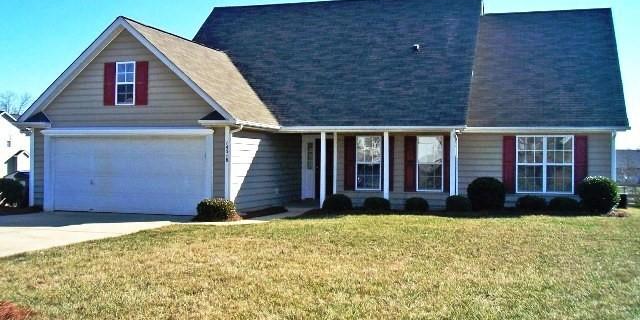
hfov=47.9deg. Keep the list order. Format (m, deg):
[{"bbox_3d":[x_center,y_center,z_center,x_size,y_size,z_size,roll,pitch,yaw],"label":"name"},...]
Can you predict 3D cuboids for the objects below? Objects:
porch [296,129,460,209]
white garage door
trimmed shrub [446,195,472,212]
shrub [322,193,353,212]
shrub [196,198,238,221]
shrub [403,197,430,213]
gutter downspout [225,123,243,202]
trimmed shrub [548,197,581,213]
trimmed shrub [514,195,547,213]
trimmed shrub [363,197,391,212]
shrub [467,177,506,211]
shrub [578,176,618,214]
[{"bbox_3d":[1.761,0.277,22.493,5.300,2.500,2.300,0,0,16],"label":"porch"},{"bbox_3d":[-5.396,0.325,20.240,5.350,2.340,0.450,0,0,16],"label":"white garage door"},{"bbox_3d":[3.984,1.242,20.593,0.750,0.550,0.720,0,0,16],"label":"trimmed shrub"},{"bbox_3d":[0.496,1.219,20.701,0.853,0.480,0.820,0,0,0],"label":"shrub"},{"bbox_3d":[-2.626,1.228,18.351,1.023,0.512,0.950,0,0,0],"label":"shrub"},{"bbox_3d":[2.709,1.253,20.201,0.675,0.428,0.660,0,0,18],"label":"shrub"},{"bbox_3d":[-2.263,0.228,19.264,0.420,2.300,0.200,0,0,16],"label":"gutter downspout"},{"bbox_3d":[6.843,1.246,20.183,0.900,0.470,0.800,0,0,16],"label":"trimmed shrub"},{"bbox_3d":[5.938,1.235,20.301,0.845,0.472,0.800,0,0,18],"label":"trimmed shrub"},{"bbox_3d":[1.602,1.259,20.401,0.764,0.419,0.720,0,0,0],"label":"trimmed shrub"},{"bbox_3d":[4.775,0.961,20.679,1.130,1.000,1.100,0,0,16],"label":"shrub"},{"bbox_3d":[7.647,0.959,19.802,1.134,1.012,1.100,0,0,18],"label":"shrub"}]

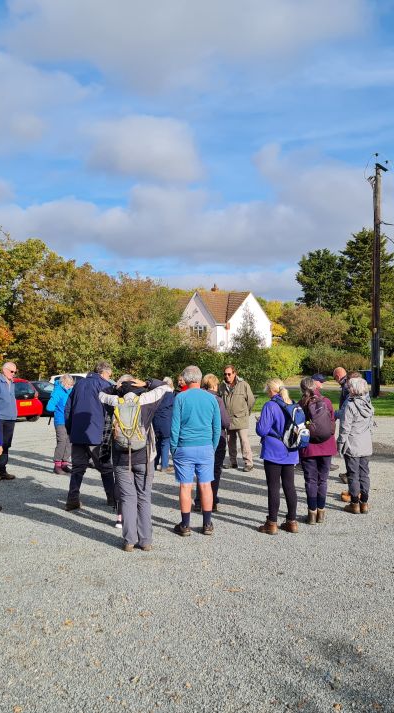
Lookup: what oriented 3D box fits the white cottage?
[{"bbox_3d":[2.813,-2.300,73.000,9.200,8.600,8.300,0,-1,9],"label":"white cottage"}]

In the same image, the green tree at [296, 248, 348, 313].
[{"bbox_3d":[12.230,-3.761,69.000,5.800,13.360,5.700,0,-1,0],"label":"green tree"}]

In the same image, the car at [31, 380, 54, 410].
[{"bbox_3d":[-5.950,1.421,25.313,4.100,1.460,1.750,-1,-1,34],"label":"car"}]

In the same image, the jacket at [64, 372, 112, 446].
[{"bbox_3d":[-1.348,0.665,8.950,0.620,0.920,0.420,0,-1,30],"label":"jacket"}]

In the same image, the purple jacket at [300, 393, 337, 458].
[{"bbox_3d":[1.356,0.773,8.000,0.480,0.730,0.320,0,-1,-18],"label":"purple jacket"}]

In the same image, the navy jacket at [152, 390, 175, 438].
[{"bbox_3d":[-0.445,0.955,11.750,0.380,0.740,0.500,1,-1,-35],"label":"navy jacket"}]

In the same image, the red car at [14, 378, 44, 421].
[{"bbox_3d":[-6.500,1.372,22.600,3.500,1.460,1.640,-1,-1,35],"label":"red car"}]

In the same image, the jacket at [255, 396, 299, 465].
[{"bbox_3d":[0.863,0.782,7.650,0.470,0.740,0.340,1,-1,-43],"label":"jacket"}]

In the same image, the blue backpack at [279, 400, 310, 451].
[{"bbox_3d":[1.025,0.718,7.430,0.240,0.510,0.300,-11,-8,41],"label":"blue backpack"}]

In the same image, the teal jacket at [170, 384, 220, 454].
[{"bbox_3d":[-0.016,0.658,7.450,0.520,0.690,0.300,0,-1,-5],"label":"teal jacket"}]

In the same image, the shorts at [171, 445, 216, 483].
[{"bbox_3d":[-0.036,1.109,7.430,0.430,0.430,0.300,0,-1,1],"label":"shorts"}]

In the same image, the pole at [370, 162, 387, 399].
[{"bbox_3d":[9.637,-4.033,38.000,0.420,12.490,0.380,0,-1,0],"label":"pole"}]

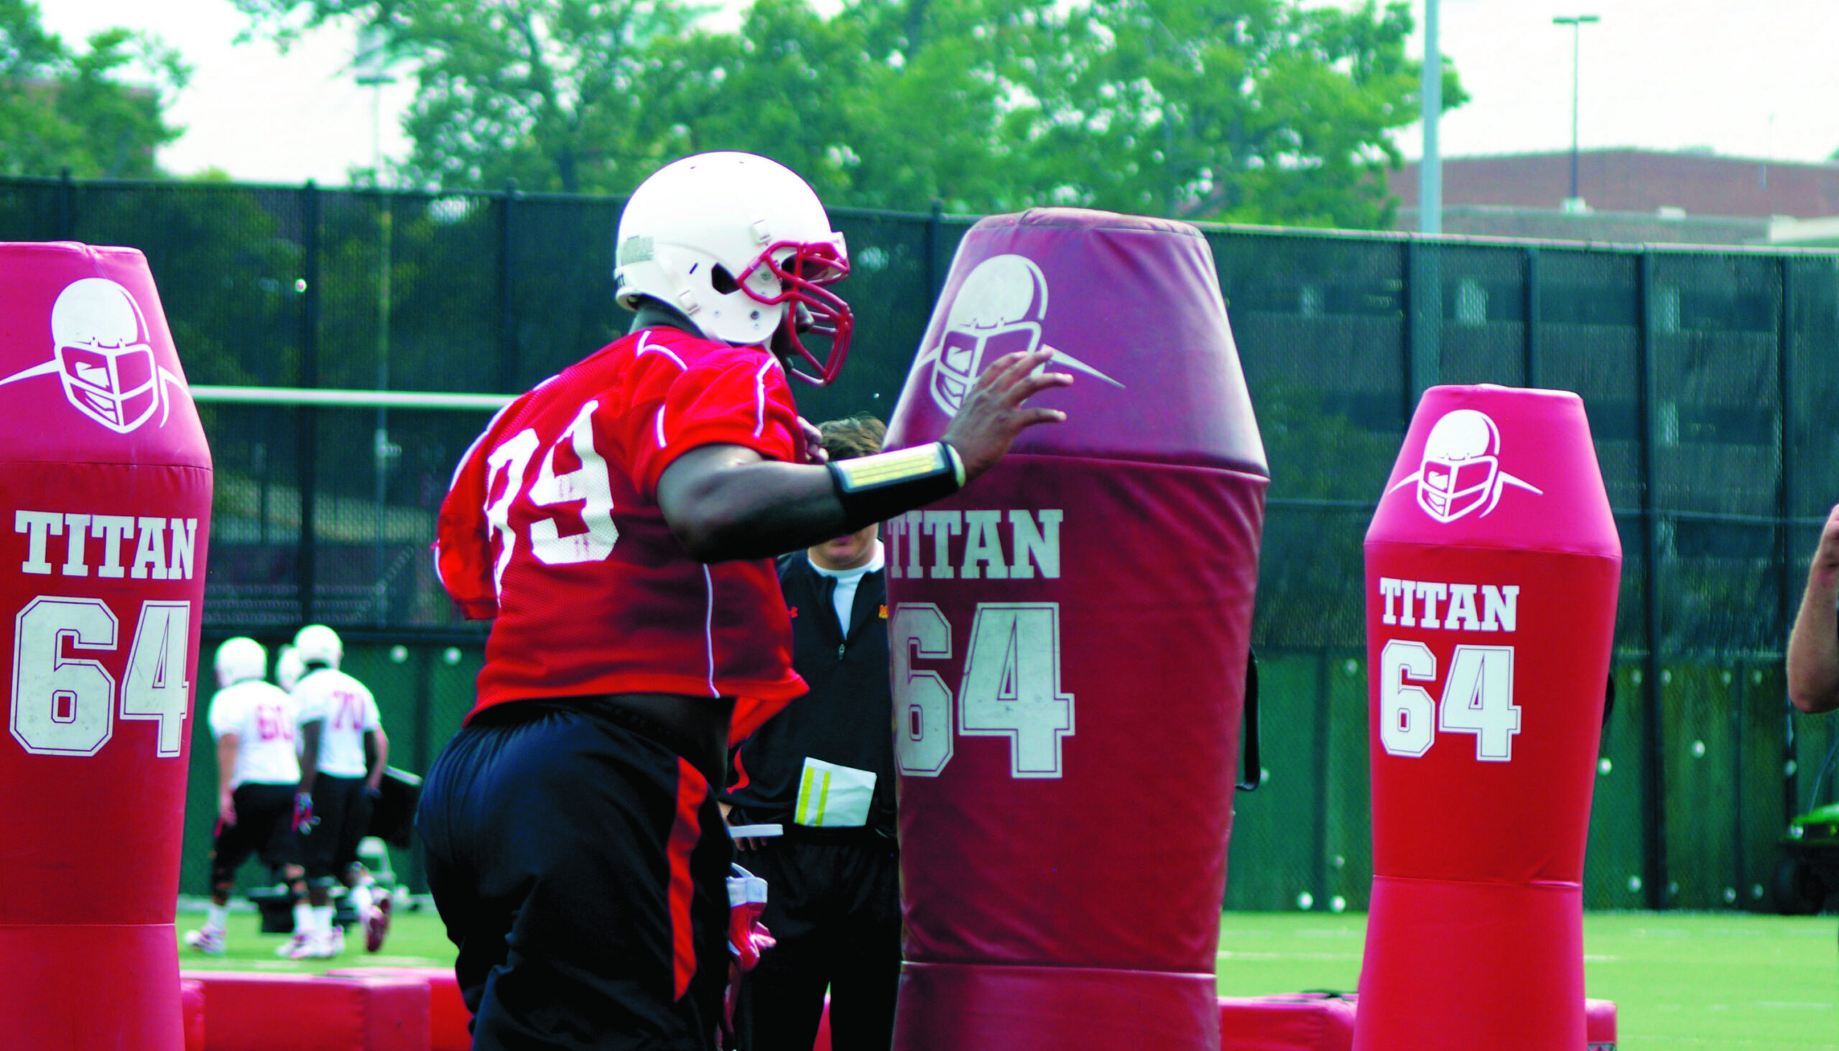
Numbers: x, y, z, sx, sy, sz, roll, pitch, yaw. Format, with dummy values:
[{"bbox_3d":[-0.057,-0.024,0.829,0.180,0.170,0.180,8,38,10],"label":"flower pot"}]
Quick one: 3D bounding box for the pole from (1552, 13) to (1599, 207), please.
[{"bbox_3d":[18.152,-11.410,250.000,1.280,5.400,0.450,1,-2,0],"label":"pole"}]

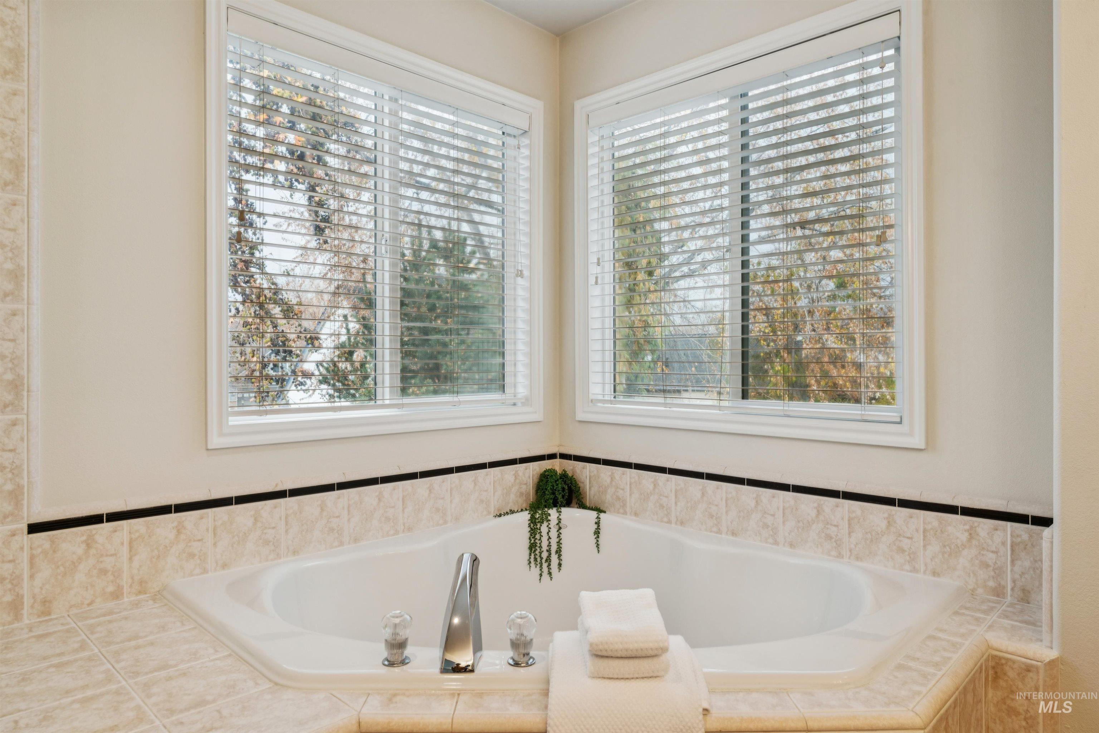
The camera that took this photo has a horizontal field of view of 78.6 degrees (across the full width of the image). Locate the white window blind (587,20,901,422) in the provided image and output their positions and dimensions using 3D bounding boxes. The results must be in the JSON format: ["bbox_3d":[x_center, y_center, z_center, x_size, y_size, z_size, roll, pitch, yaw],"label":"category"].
[{"bbox_3d":[0.597,-0.432,2.323,1.155,1.160,0.070,0,0,45],"label":"white window blind"}]

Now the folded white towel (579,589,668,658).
[{"bbox_3d":[0.138,0.488,1.284,0.150,0.043,0.175,0,4,-2],"label":"folded white towel"}]

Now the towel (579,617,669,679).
[{"bbox_3d":[0.139,0.530,1.286,0.150,0.040,0.175,0,4,-2],"label":"towel"}]

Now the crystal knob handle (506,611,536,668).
[{"bbox_3d":[-0.056,0.531,1.319,0.059,0.094,0.059,0,0,0],"label":"crystal knob handle"}]

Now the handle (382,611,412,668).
[{"bbox_3d":[-0.300,0.531,1.319,0.059,0.094,0.059,0,0,0],"label":"handle"}]

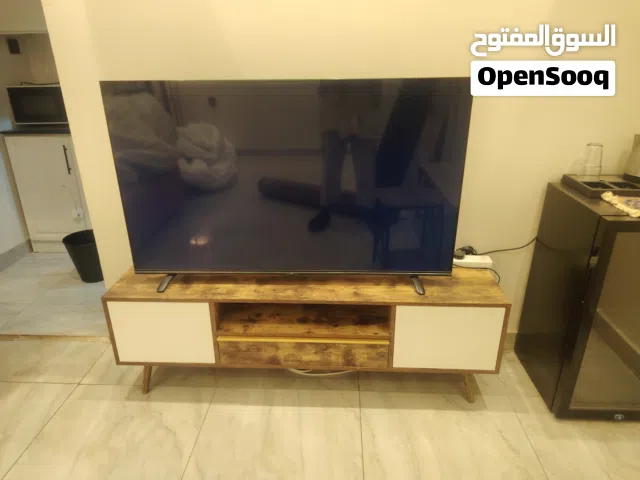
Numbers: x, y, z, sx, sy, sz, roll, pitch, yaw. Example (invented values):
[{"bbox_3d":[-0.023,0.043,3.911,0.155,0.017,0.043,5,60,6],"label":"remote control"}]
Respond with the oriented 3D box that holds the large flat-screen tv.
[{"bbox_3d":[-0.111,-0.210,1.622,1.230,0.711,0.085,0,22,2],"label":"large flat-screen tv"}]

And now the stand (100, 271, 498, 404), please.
[{"bbox_3d":[-0.054,0.374,1.833,1.478,0.471,0.320,0,23,3],"label":"stand"}]

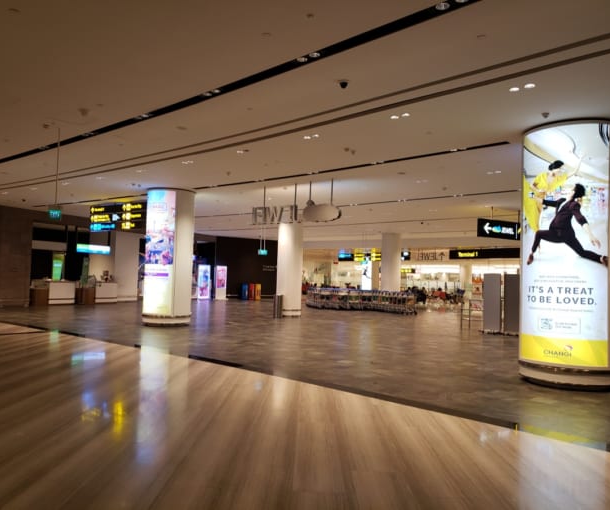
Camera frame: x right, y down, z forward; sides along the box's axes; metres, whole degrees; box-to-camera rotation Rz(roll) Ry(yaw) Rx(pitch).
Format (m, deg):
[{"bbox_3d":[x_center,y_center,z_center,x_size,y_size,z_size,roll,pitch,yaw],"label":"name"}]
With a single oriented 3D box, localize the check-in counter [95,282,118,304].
[{"bbox_3d":[-10.381,1.908,26.018,0.660,1.020,1.250,0,-3,35],"label":"check-in counter"}]

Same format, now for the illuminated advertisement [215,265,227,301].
[{"bbox_3d":[-5.086,1.735,31.000,0.720,2.020,0.280,3,-3,-33],"label":"illuminated advertisement"}]

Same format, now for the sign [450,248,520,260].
[{"bbox_3d":[10.147,-0.006,28.407,0.220,0.510,4.700,4,-3,-40],"label":"sign"}]

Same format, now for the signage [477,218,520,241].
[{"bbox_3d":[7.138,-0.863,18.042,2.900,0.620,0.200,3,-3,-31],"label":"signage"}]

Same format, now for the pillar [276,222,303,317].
[{"bbox_3d":[-0.600,0.435,20.995,1.000,4.100,1.000,2,-2,0],"label":"pillar"}]

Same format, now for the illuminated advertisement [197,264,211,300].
[{"bbox_3d":[-6.154,1.705,31.130,0.760,2.020,0.250,3,-3,-26],"label":"illuminated advertisement"}]

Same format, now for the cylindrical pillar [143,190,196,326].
[{"bbox_3d":[-4.287,0.076,16.163,1.460,4.200,1.460,2,-2,0],"label":"cylindrical pillar"}]

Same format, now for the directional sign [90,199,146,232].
[{"bbox_3d":[-6.477,-1.323,17.964,3.300,0.950,0.200,0,-3,33],"label":"directional sign"}]

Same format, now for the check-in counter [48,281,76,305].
[{"bbox_3d":[-11.226,1.703,23.319,0.700,1.050,1.270,0,-3,38],"label":"check-in counter"}]

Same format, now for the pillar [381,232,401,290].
[{"bbox_3d":[4.725,0.886,27.793,1.020,4.100,1.020,2,-2,0],"label":"pillar"}]

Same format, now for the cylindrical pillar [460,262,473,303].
[{"bbox_3d":[13.599,2.262,42.962,1.000,3.180,1.000,2,-2,0],"label":"cylindrical pillar"}]

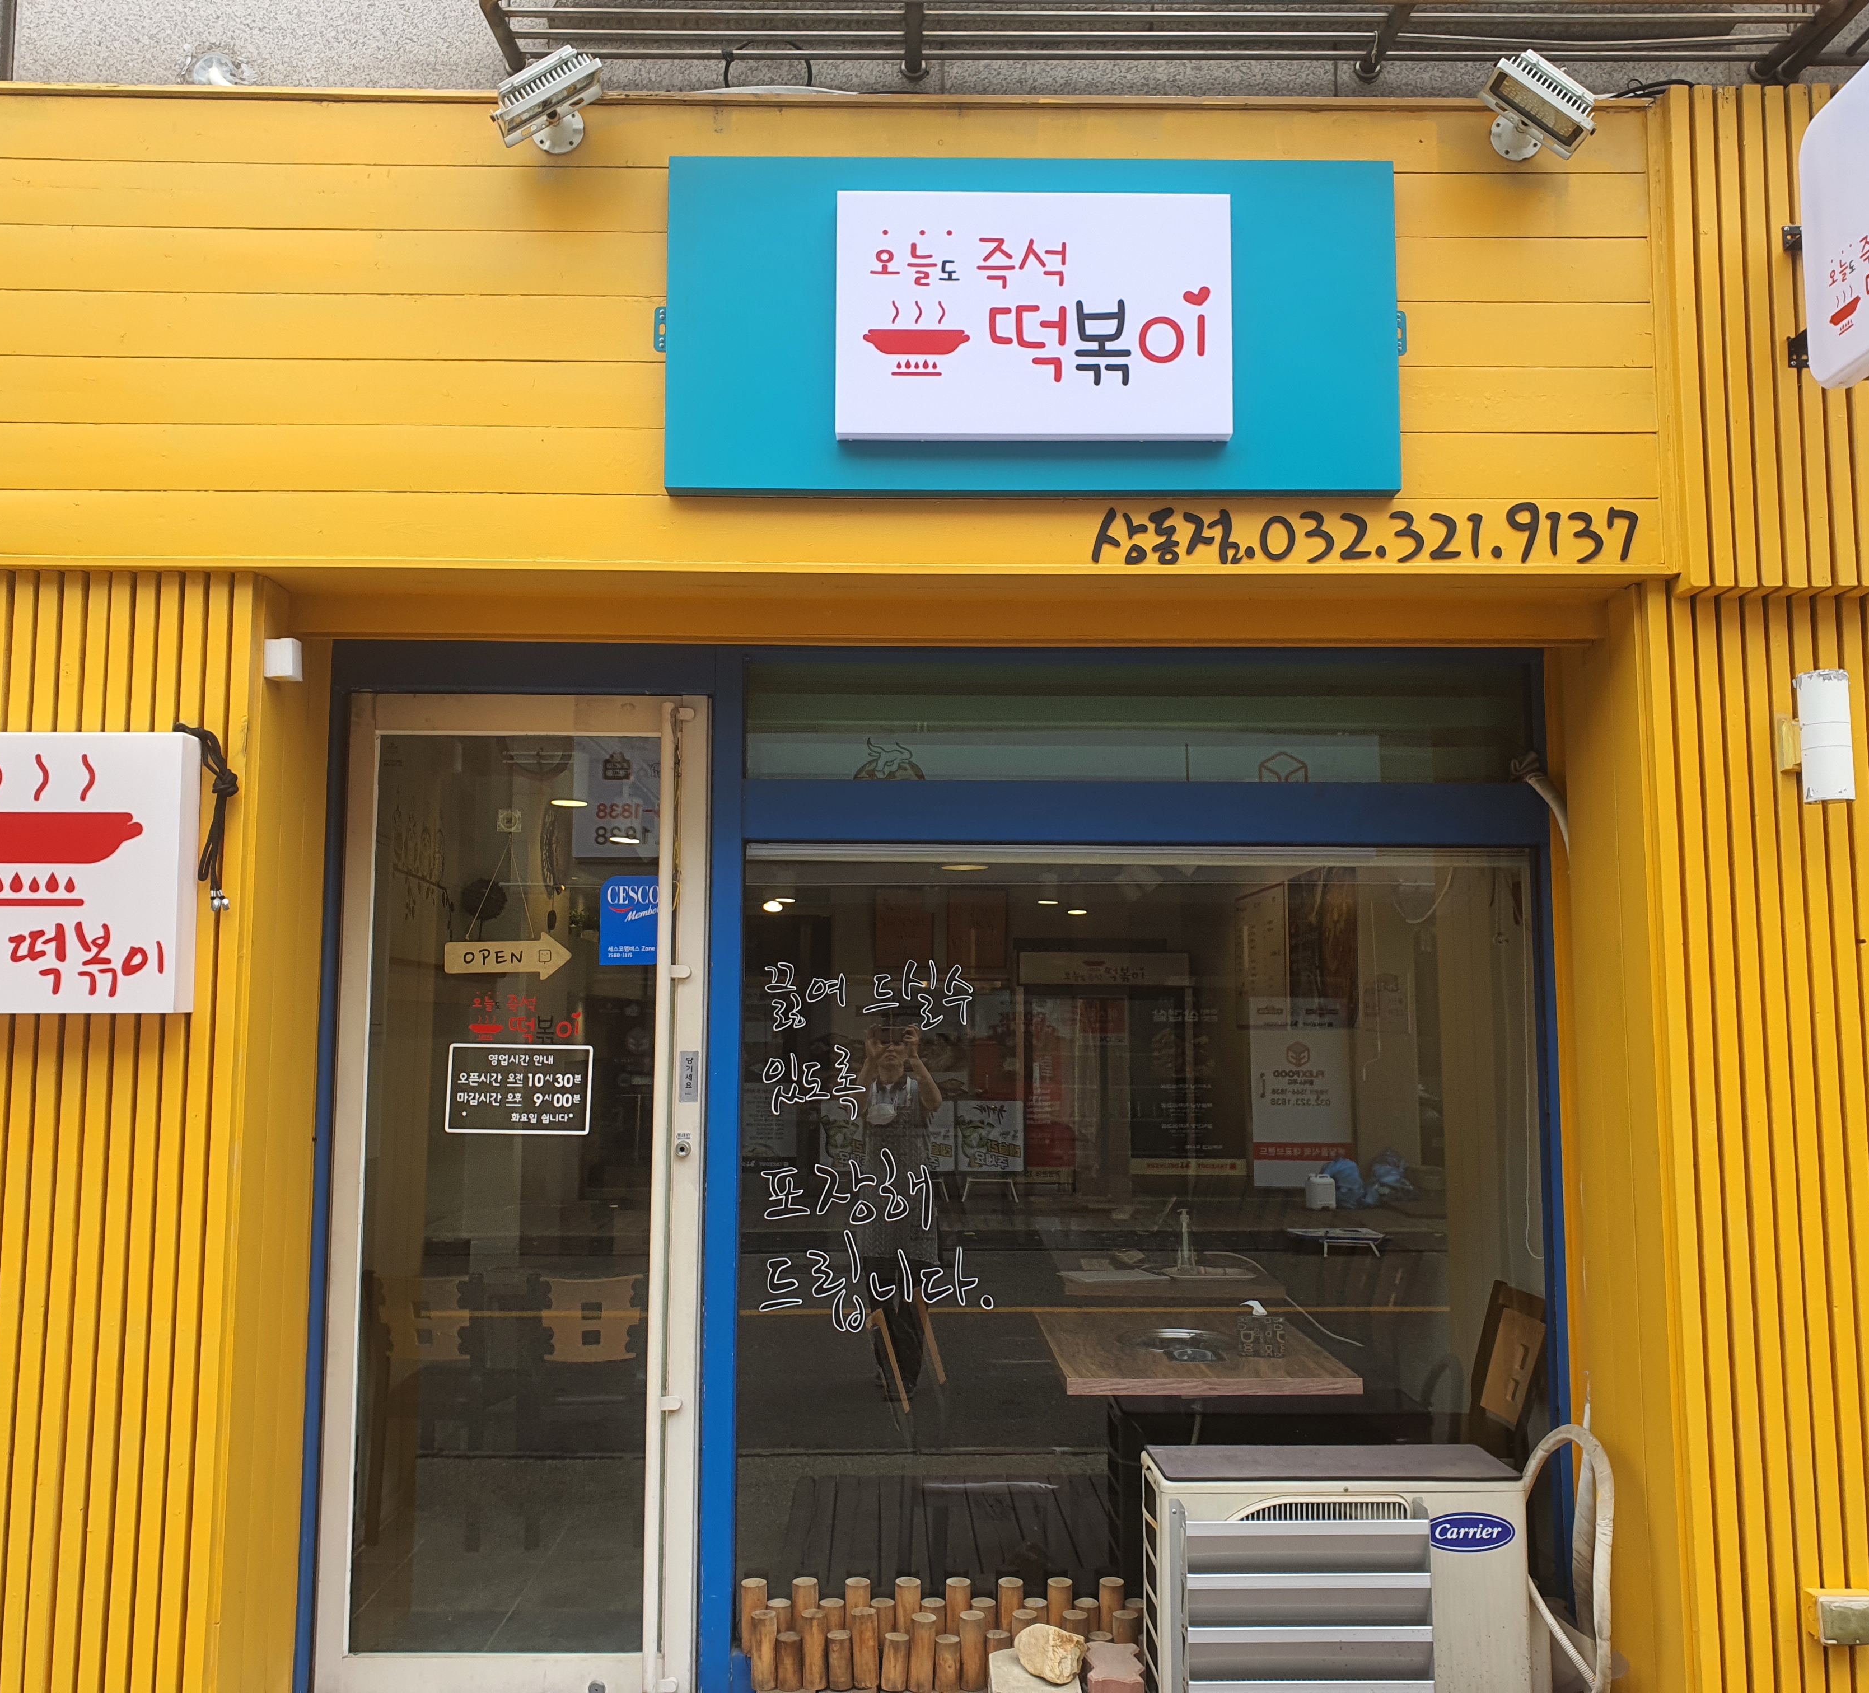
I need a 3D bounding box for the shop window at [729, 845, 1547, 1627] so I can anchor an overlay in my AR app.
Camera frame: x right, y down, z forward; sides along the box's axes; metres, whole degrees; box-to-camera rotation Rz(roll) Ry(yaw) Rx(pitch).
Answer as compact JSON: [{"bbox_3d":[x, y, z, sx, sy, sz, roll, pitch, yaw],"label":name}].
[{"bbox_3d":[0.446,0.820,3.630,1.721,1.647,0.069,0,-6,-1],"label":"shop window"}]

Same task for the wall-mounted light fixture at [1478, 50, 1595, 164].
[{"bbox_3d":[1.124,-1.374,3.171,0.213,0.089,0.174,37,-8,3],"label":"wall-mounted light fixture"}]

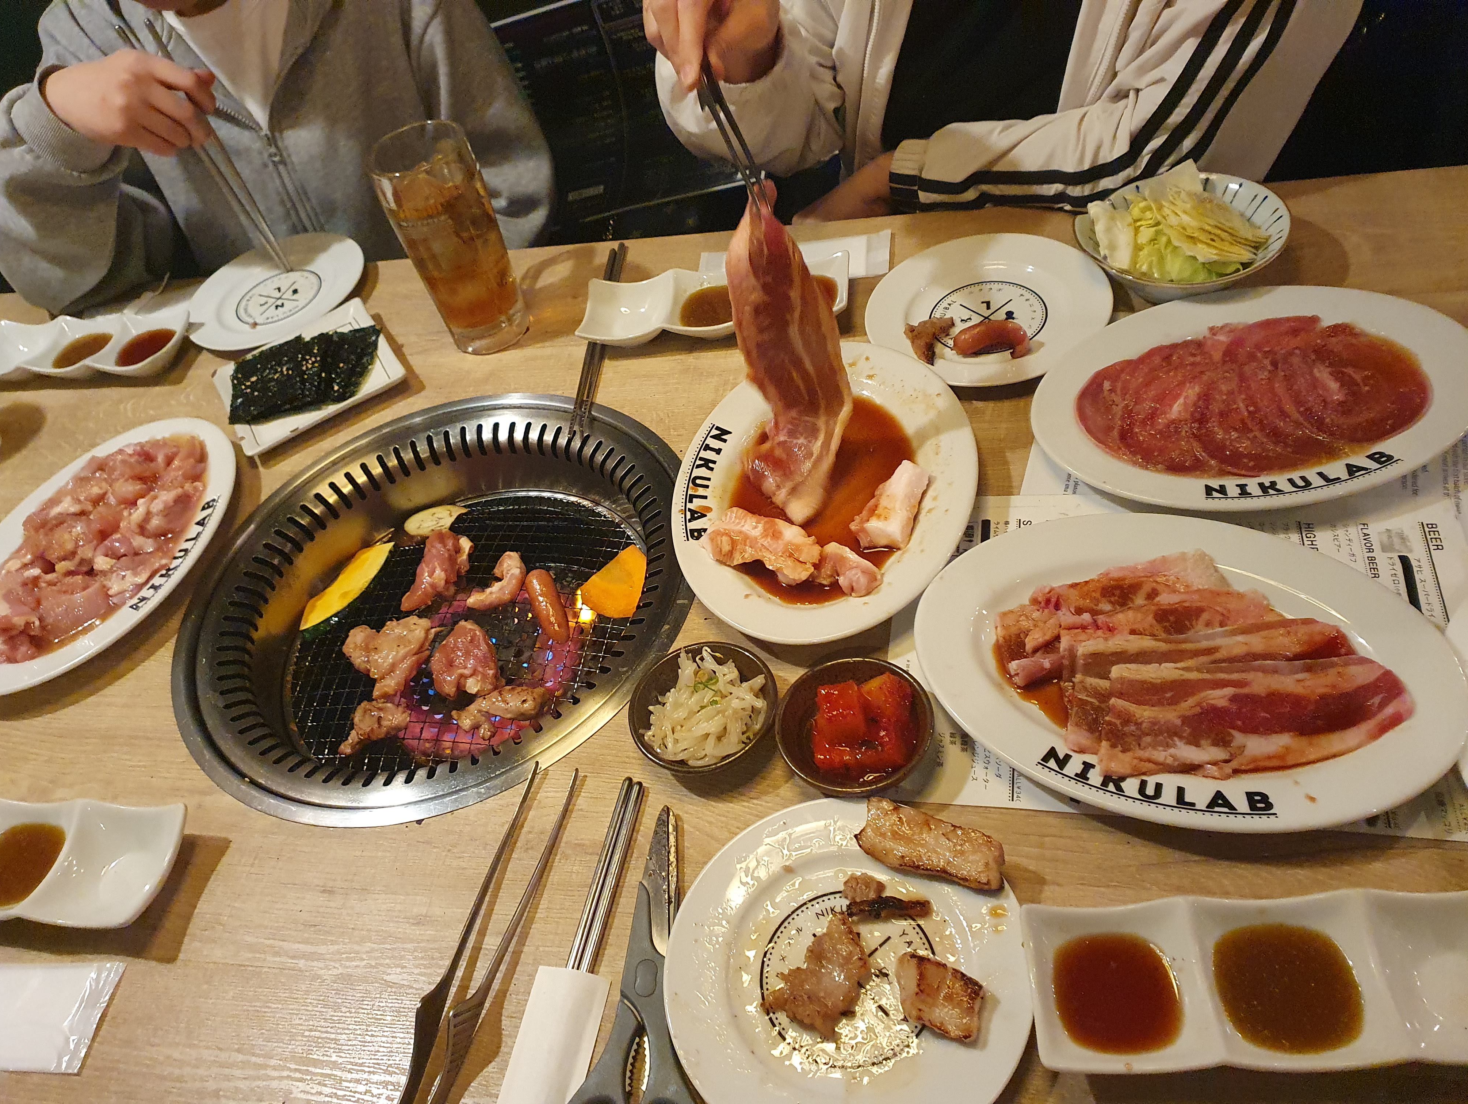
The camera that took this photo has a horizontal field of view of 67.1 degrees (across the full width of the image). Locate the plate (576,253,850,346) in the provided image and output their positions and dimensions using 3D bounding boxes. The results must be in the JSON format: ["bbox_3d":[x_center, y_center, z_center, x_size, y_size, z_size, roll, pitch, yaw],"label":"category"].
[{"bbox_3d":[-0.013,-0.186,0.842,0.207,0.031,0.069,-3,49,12],"label":"plate"}]

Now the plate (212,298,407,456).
[{"bbox_3d":[-0.342,-0.138,0.898,0.134,0.019,0.129,-32,50,-13],"label":"plate"}]

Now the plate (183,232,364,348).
[{"bbox_3d":[-0.407,-0.229,0.995,0.169,0.021,0.169,-7,49,9],"label":"plate"}]

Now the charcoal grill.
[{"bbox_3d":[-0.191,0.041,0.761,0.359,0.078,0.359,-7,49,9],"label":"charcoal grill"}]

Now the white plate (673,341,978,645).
[{"bbox_3d":[0.058,-0.038,0.701,0.190,0.026,0.256,1,50,15],"label":"white plate"}]

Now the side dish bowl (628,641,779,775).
[{"bbox_3d":[-0.013,0.092,0.602,0.080,0.035,0.080,-7,49,9],"label":"side dish bowl"}]

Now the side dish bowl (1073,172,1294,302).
[{"bbox_3d":[0.307,-0.207,0.767,0.131,0.047,0.131,-7,49,9],"label":"side dish bowl"}]

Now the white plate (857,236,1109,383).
[{"bbox_3d":[0.177,-0.166,0.783,0.169,0.022,0.169,-7,49,9],"label":"white plate"}]

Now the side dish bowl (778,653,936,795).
[{"bbox_3d":[0.065,0.098,0.576,0.080,0.035,0.080,-7,49,9],"label":"side dish bowl"}]

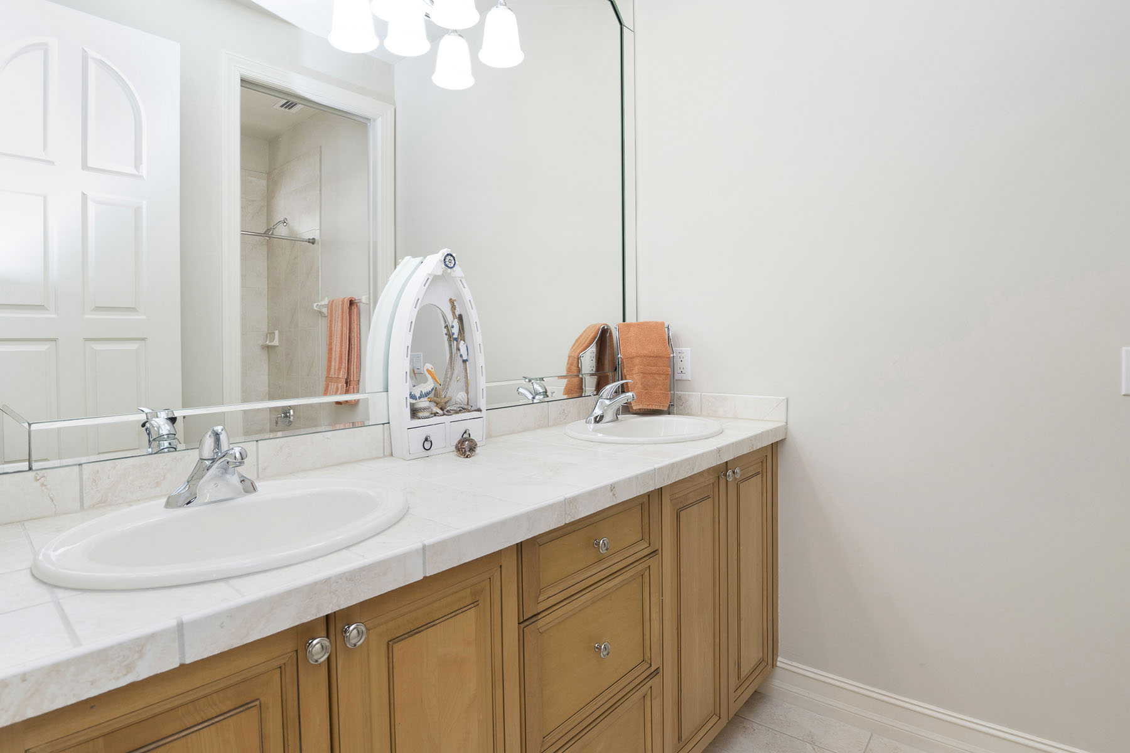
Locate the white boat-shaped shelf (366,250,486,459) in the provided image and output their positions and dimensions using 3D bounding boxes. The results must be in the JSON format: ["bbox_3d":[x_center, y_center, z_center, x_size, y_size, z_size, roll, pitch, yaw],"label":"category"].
[{"bbox_3d":[-0.303,-0.062,1.053,0.086,0.478,0.207,1,3,45],"label":"white boat-shaped shelf"}]

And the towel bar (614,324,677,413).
[{"bbox_3d":[0.284,-0.026,1.560,0.200,0.325,0.120,-1,2,0],"label":"towel bar"}]

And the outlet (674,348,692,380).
[{"bbox_3d":[0.422,-0.043,1.586,0.071,0.115,0.010,1,3,45],"label":"outlet"}]

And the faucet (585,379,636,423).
[{"bbox_3d":[0.148,0.076,1.325,0.152,0.130,0.152,1,3,45],"label":"faucet"}]

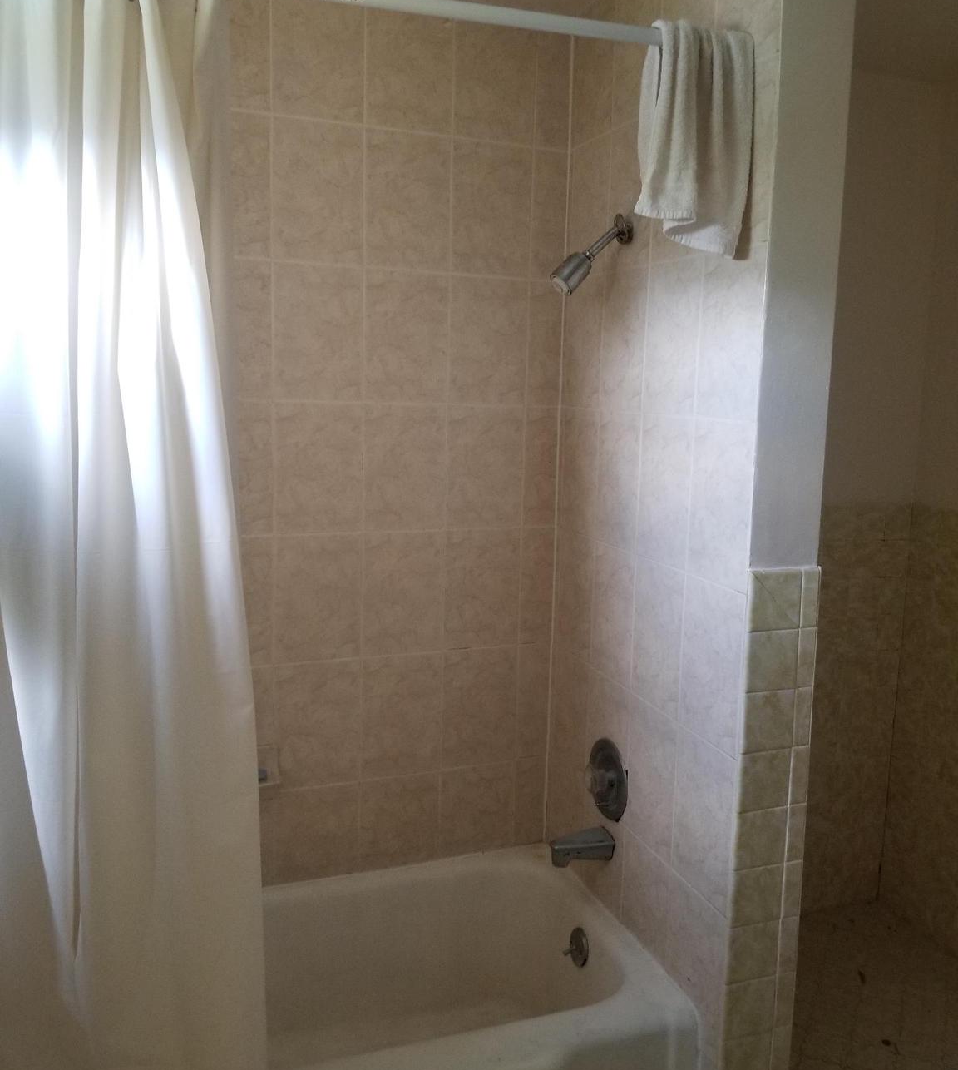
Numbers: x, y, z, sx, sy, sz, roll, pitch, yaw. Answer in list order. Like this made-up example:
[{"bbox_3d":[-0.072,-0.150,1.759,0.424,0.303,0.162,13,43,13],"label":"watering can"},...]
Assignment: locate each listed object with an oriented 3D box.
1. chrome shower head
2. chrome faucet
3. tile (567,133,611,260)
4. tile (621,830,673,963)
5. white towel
[{"bbox_3d":[0.236,-0.598,2.038,0.160,0.155,0.062,-1,8,-20],"label":"chrome shower head"},{"bbox_3d":[0.232,0.708,2.175,0.138,0.070,0.062,-1,8,-20],"label":"chrome faucet"},{"bbox_3d":[0.254,-0.752,2.228,0.010,0.300,0.208,-1,8,-20],"label":"tile"},{"bbox_3d":[0.358,0.771,2.046,0.010,0.235,0.200,-1,8,-20],"label":"tile"},{"bbox_3d":[0.360,-0.662,1.625,0.175,0.350,0.085,-2,9,-23],"label":"white towel"}]

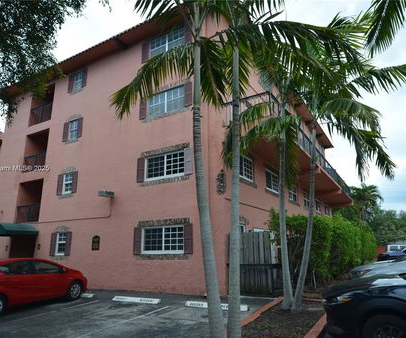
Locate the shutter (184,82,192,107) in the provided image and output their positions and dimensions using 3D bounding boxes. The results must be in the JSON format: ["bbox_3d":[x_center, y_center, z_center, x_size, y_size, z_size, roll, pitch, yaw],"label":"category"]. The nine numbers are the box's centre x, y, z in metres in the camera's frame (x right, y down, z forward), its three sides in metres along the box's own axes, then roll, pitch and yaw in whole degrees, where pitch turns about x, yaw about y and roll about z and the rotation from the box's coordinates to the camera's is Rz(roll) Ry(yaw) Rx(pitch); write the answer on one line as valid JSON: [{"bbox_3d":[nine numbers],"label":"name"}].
[{"bbox_3d":[-0.601,-2.955,11.843,0.386,1.028,0.050,-9,-16,28],"label":"shutter"}]

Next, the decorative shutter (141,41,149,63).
[{"bbox_3d":[-2.628,-5.378,13.610,0.386,1.070,0.050,-9,-16,28],"label":"decorative shutter"}]

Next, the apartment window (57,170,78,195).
[{"bbox_3d":[-6.550,0.712,14.360,1.411,1.054,0.100,-9,-16,28],"label":"apartment window"}]

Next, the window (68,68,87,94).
[{"bbox_3d":[-6.663,-4.686,15.833,1.418,1.085,0.120,-9,-17,29],"label":"window"}]

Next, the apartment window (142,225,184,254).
[{"bbox_3d":[-1.469,2.648,10.999,1.882,0.991,0.100,-9,-16,28],"label":"apartment window"}]

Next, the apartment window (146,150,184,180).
[{"bbox_3d":[-1.494,-0.104,11.605,1.860,0.977,0.120,-9,-17,29],"label":"apartment window"}]

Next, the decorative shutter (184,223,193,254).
[{"bbox_3d":[-0.521,2.416,10.355,0.395,1.015,0.050,-9,-17,29],"label":"decorative shutter"}]

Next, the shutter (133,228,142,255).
[{"bbox_3d":[-2.514,2.782,11.506,0.386,1.042,0.050,-9,-16,28],"label":"shutter"}]

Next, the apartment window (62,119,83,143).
[{"bbox_3d":[-6.588,-1.971,15.052,1.411,1.054,0.100,-9,-16,28],"label":"apartment window"}]

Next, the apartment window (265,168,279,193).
[{"bbox_3d":[3.376,0.627,14.718,0.120,0.977,1.922,-9,-17,29],"label":"apartment window"}]

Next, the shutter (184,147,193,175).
[{"bbox_3d":[-0.564,-0.272,11.151,0.386,1.028,0.050,-9,-16,28],"label":"shutter"}]

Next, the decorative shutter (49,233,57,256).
[{"bbox_3d":[-7.005,3.532,13.935,0.465,1.038,0.050,-9,-17,29],"label":"decorative shutter"}]

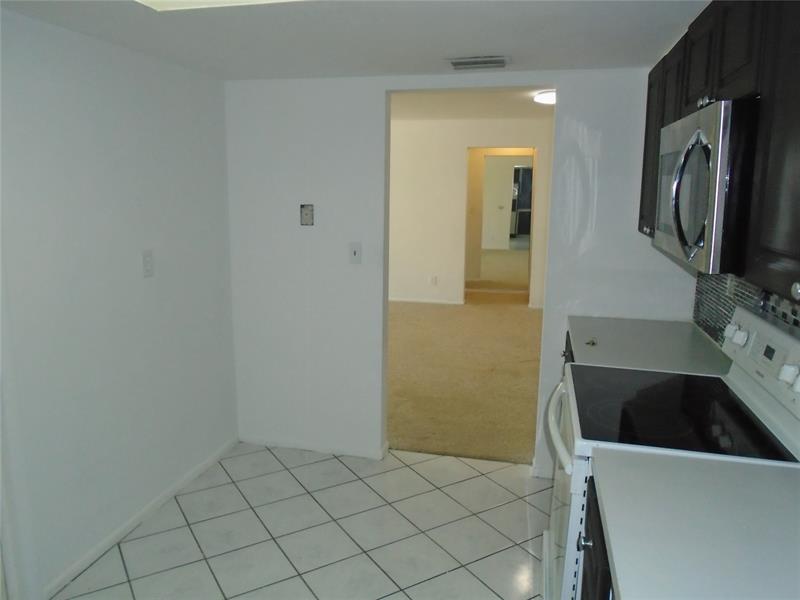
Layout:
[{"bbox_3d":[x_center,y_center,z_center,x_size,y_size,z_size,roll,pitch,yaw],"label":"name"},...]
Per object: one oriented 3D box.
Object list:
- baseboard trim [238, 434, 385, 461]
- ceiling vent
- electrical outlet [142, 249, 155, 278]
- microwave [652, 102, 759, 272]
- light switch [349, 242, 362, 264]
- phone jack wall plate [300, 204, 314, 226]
[{"bbox_3d":[-0.552,0.886,3.640,0.937,0.070,0.014,3,11,13],"label":"baseboard trim"},{"bbox_3d":[0.369,-1.094,2.791,0.275,0.020,0.220,3,11,13],"label":"ceiling vent"},{"bbox_3d":[-1.195,-0.172,2.856,0.012,0.121,0.071,3,11,13],"label":"electrical outlet"},{"bbox_3d":[0.984,-0.310,1.681,0.395,0.400,0.757,3,11,13],"label":"microwave"},{"bbox_3d":[-0.247,-0.260,3.354,0.071,0.118,0.012,3,11,13],"label":"light switch"},{"bbox_3d":[-0.533,-0.487,3.462,0.081,0.118,0.022,3,11,13],"label":"phone jack wall plate"}]

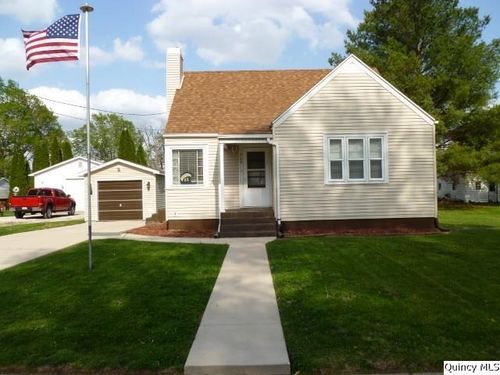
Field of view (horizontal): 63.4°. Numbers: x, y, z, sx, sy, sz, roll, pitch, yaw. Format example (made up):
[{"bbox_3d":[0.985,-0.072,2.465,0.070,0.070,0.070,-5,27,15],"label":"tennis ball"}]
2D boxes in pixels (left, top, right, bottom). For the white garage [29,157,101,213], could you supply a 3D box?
[{"bbox_3d":[-13.553,-0.055,36.211,8.000,4.400,8.600,-1,-1,0],"label":"white garage"}]

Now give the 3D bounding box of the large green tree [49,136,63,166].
[{"bbox_3d":[-21.086,-1.529,44.041,1.900,7.900,1.900,-1,-1,0],"label":"large green tree"}]

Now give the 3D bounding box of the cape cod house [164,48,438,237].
[{"bbox_3d":[1.163,-2.083,17.140,9.000,7.300,9.800,-1,-1,0],"label":"cape cod house"}]

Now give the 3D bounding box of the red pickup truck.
[{"bbox_3d":[-13.334,1.021,26.690,2.000,1.900,5.600,-1,-1,0],"label":"red pickup truck"}]

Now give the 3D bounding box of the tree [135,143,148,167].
[{"bbox_3d":[-11.777,-1.296,44.034,1.700,7.100,1.700,-1,-1,0],"label":"tree"}]

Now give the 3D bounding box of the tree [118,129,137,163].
[{"bbox_3d":[-13.369,-2.067,44.049,2.300,8.700,2.300,-1,-1,0],"label":"tree"}]

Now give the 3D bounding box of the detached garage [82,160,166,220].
[{"bbox_3d":[-6.748,0.178,24.003,4.100,3.250,6.400,-1,-1,0],"label":"detached garage"}]

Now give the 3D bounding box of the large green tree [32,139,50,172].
[{"bbox_3d":[-22.663,-1.500,44.041,2.100,7.900,2.100,-1,-1,0],"label":"large green tree"}]

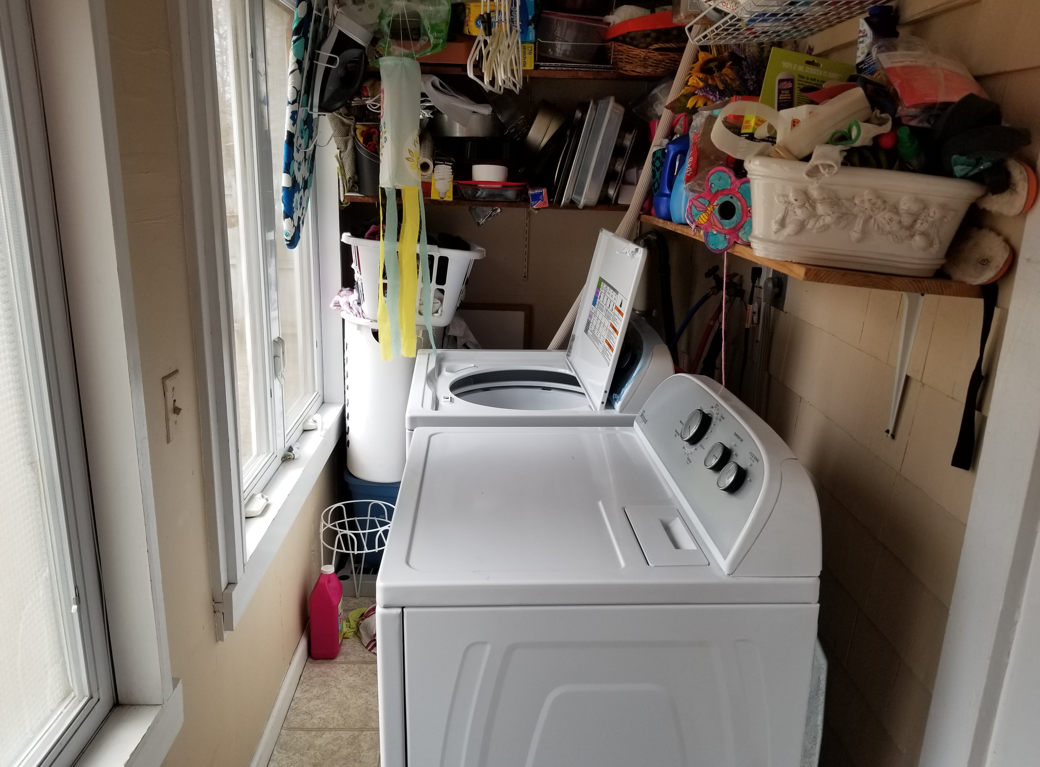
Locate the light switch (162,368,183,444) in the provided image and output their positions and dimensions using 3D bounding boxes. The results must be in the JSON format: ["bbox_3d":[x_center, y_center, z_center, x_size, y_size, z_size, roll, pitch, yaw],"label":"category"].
[{"bbox_3d":[-0.603,0.040,1.375,0.018,0.115,0.070,1,15,-3],"label":"light switch"}]

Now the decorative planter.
[{"bbox_3d":[0.489,-0.251,1.184,0.335,0.145,0.150,6,15,-4],"label":"decorative planter"}]

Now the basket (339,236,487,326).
[{"bbox_3d":[-0.362,-0.384,2.876,0.475,0.270,0.560,5,15,-4],"label":"basket"}]

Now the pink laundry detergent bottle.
[{"bbox_3d":[-0.618,0.713,2.495,0.095,0.295,0.125,1,15,-3],"label":"pink laundry detergent bottle"}]

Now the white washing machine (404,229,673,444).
[{"bbox_3d":[0.030,0.232,2.347,0.690,1.335,0.700,0,15,-6],"label":"white washing machine"}]

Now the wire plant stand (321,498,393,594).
[{"bbox_3d":[-0.541,0.626,2.664,0.260,0.380,0.260,1,15,-3],"label":"wire plant stand"}]

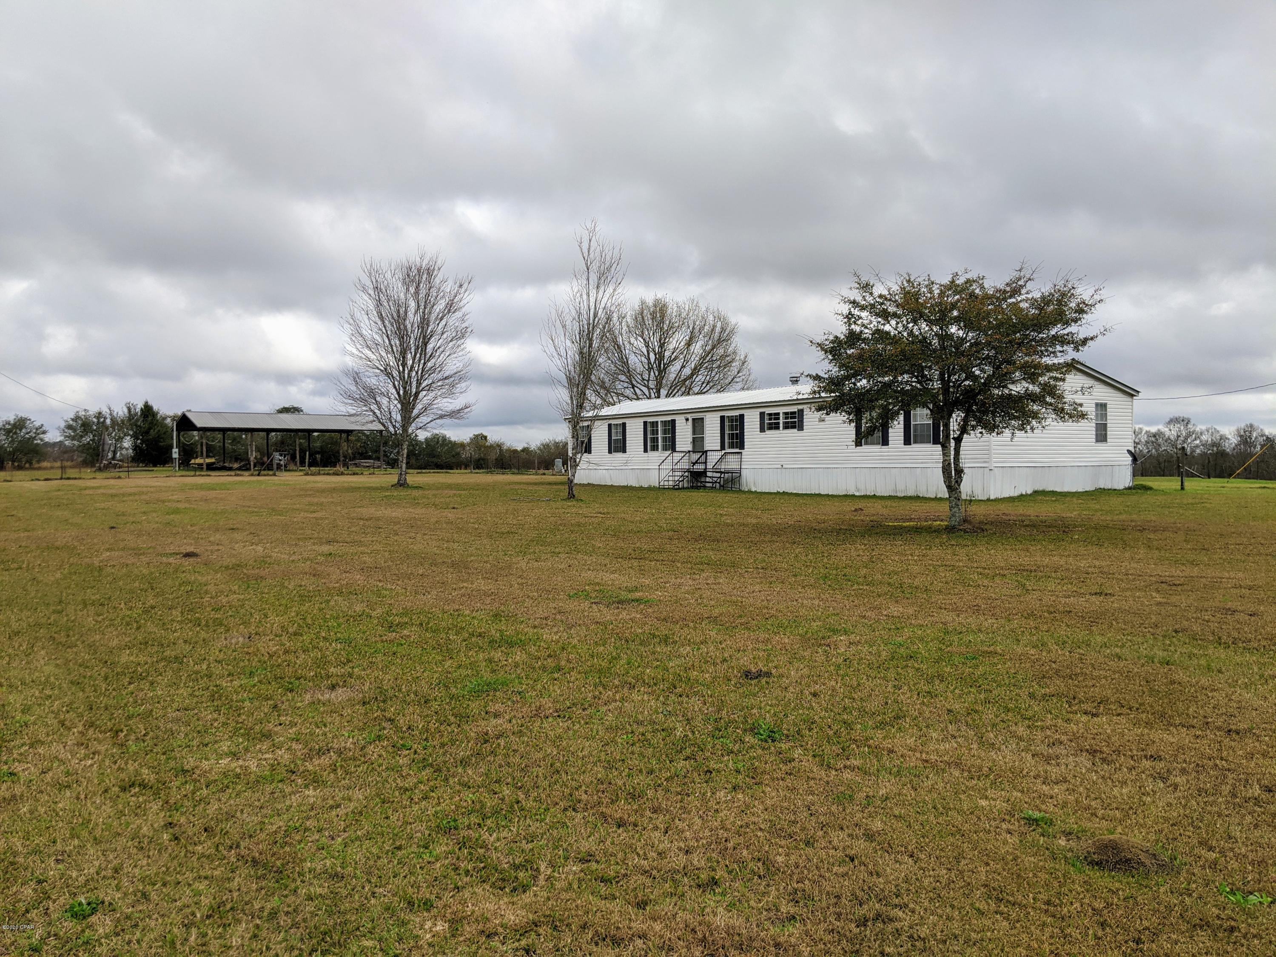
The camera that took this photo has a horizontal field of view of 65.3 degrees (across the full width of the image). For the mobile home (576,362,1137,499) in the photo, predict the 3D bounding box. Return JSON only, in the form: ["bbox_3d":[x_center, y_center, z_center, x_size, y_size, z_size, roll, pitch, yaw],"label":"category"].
[{"bbox_3d":[6.677,-1.628,40.428,8.470,4.243,23.428,-1,1,-36],"label":"mobile home"}]

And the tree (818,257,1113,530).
[{"bbox_3d":[6.099,-1.565,18.968,5.614,5.034,5.300,0,1,18],"label":"tree"}]

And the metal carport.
[{"bbox_3d":[-30.390,-3.033,84.664,15.200,4.650,7.500,-1,1,-38],"label":"metal carport"}]

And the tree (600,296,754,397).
[{"bbox_3d":[2.544,-5.705,61.928,9.377,11.395,9.300,-1,1,2],"label":"tree"}]

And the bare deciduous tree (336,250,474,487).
[{"bbox_3d":[-10.275,-4.882,43.934,6.082,10.467,5.900,-1,1,-13],"label":"bare deciduous tree"}]

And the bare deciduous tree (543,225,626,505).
[{"bbox_3d":[-1.684,-3.715,31.145,2.656,8.734,2.500,-1,1,-3],"label":"bare deciduous tree"}]

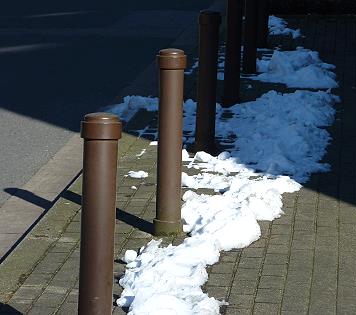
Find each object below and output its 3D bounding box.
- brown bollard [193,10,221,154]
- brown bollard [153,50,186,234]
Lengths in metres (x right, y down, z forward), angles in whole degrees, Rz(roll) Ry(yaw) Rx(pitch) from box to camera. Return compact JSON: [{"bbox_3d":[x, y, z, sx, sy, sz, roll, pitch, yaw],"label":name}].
[{"bbox_3d":[0.168,-0.417,9.340,0.127,0.800,0.127,1,9,0],"label":"brown bollard"},{"bbox_3d":[-0.035,-0.066,7.178,0.127,0.800,0.127,1,9,0],"label":"brown bollard"}]

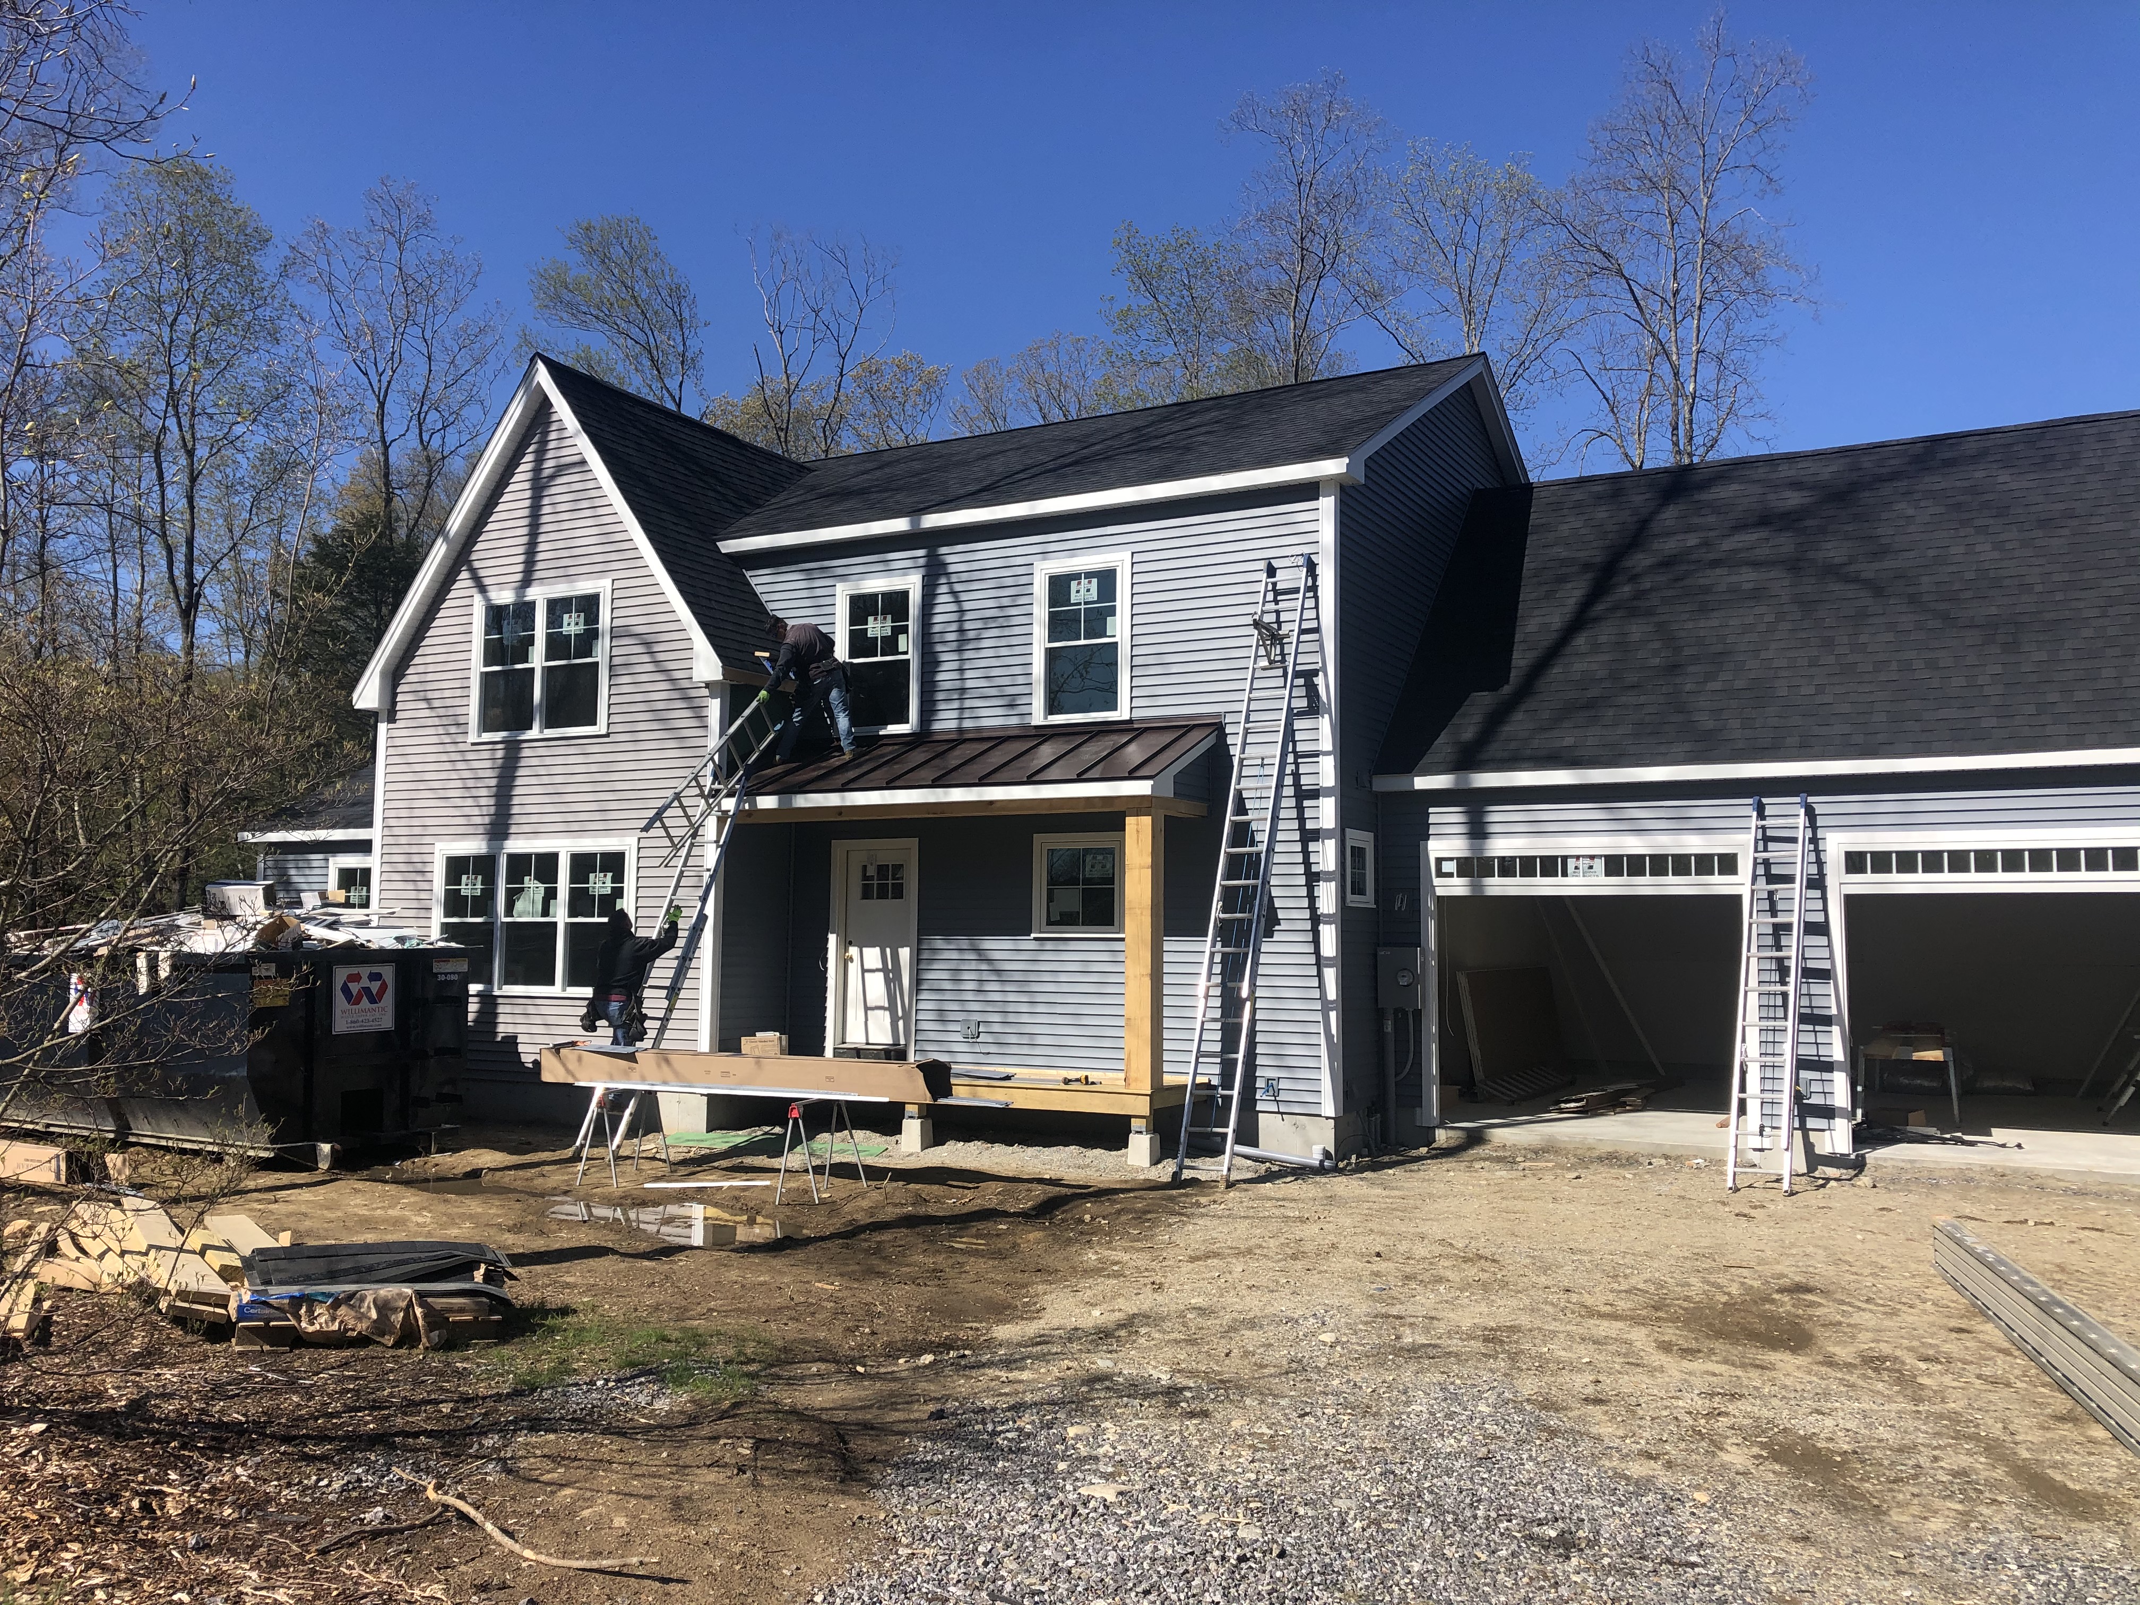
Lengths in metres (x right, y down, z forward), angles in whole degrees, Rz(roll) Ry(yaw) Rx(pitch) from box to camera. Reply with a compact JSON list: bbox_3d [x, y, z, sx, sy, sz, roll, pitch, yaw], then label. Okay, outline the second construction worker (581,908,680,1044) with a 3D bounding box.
[{"bbox_3d":[-3.995,1.869,15.621,0.650,1.840,0.620,-4,-7,41],"label":"second construction worker"}]

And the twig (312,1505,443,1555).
[{"bbox_3d":[-1.953,2.050,4.896,0.085,0.060,0.426,-4,-7,42],"label":"twig"}]

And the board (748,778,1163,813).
[{"bbox_3d":[-1.357,-0.058,15.970,4.790,0.130,0.060,-2,-6,29],"label":"board"}]

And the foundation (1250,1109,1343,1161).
[{"bbox_3d":[2.091,2.989,15.587,0.800,0.360,0.250,-2,-6,29],"label":"foundation"}]

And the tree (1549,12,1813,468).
[{"bbox_3d":[13.653,-6.273,38.340,6.000,23.564,6.000,-1,-5,20],"label":"tree"}]

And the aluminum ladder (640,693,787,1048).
[{"bbox_3d":[-3.735,1.362,16.098,0.460,4.200,0.200,-2,-30,28],"label":"aluminum ladder"}]

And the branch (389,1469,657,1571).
[{"bbox_3d":[-1.675,2.030,4.945,1.417,0.100,0.224,-4,-7,41],"label":"branch"}]

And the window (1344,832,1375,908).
[{"bbox_3d":[2.665,0.618,15.966,0.100,0.710,0.800,-2,-6,29],"label":"window"}]

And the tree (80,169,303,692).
[{"bbox_3d":[-18.486,-4.376,35.953,4.800,18.634,4.800,3,-6,-27],"label":"tree"}]

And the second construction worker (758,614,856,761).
[{"bbox_3d":[-2.668,-1.159,17.651,0.950,1.500,0.600,0,-5,12],"label":"second construction worker"}]

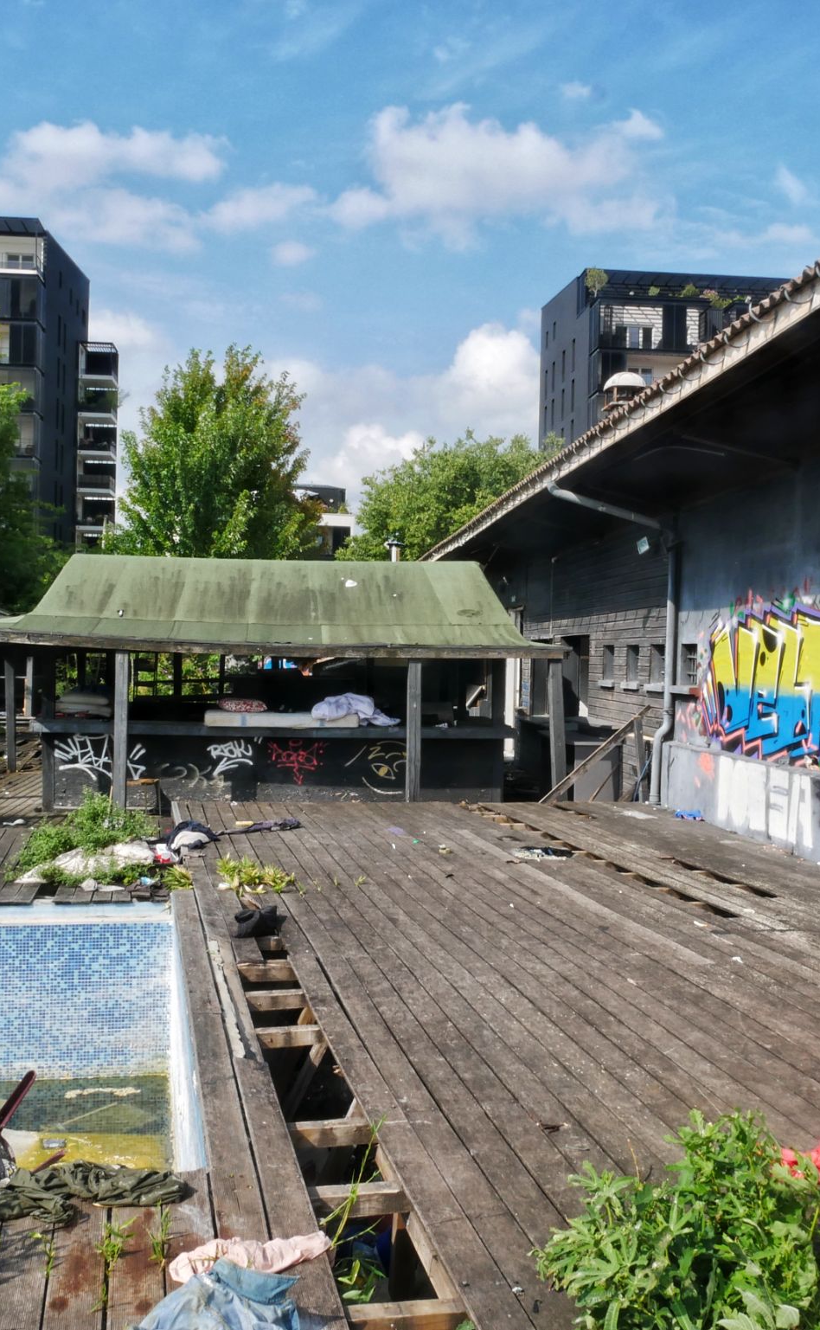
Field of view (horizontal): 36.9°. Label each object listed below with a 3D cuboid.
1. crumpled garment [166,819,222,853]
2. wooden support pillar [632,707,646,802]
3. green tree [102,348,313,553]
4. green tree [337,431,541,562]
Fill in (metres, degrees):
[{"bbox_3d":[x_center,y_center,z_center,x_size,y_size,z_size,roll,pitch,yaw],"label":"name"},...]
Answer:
[{"bbox_3d":[-1.900,1.490,10.800,0.480,0.200,0.420,1,0,11],"label":"crumpled garment"},{"bbox_3d":[2.810,1.100,15.050,0.110,1.120,0.110,1,0,-6],"label":"wooden support pillar"},{"bbox_3d":[-4.820,-2.900,30.000,5.200,9.700,5.200,1,0,0],"label":"green tree"},{"bbox_3d":[1.050,-2.450,36.000,6.500,8.900,6.500,1,0,0],"label":"green tree"}]

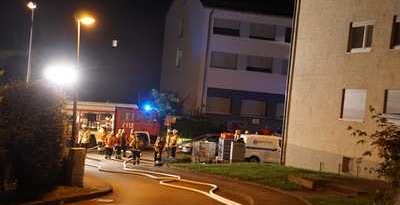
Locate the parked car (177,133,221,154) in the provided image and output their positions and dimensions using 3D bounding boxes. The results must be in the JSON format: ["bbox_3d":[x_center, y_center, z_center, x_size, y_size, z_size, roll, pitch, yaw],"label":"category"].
[{"bbox_3d":[0.961,2.938,50.575,4.300,1.480,1.770,5,0,-27],"label":"parked car"}]

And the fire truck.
[{"bbox_3d":[-6.600,1.670,55.000,7.100,3.250,2.500,5,0,-7],"label":"fire truck"}]

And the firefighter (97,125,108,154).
[{"bbox_3d":[-6.612,2.509,50.500,0.650,1.850,0.500,5,0,24],"label":"firefighter"}]

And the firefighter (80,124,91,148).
[{"bbox_3d":[-7.398,2.330,48.200,0.620,1.850,0.470,4,0,-24],"label":"firefighter"}]

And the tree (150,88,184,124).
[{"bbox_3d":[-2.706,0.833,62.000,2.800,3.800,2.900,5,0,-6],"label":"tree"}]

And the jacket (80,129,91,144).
[{"bbox_3d":[-6.811,2.034,44.300,0.600,0.800,0.400,5,0,-30],"label":"jacket"}]

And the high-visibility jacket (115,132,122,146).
[{"bbox_3d":[-5.034,2.224,46.000,0.400,0.820,0.550,4,1,-41],"label":"high-visibility jacket"}]

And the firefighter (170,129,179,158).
[{"bbox_3d":[-1.655,2.727,49.300,0.470,1.860,0.550,4,0,-21],"label":"firefighter"}]

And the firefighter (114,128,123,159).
[{"bbox_3d":[-5.131,2.638,47.000,0.450,1.840,0.550,4,0,-45],"label":"firefighter"}]

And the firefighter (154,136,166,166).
[{"bbox_3d":[-2.382,2.954,44.900,0.550,1.780,0.600,5,0,12],"label":"firefighter"}]

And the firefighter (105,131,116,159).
[{"bbox_3d":[-5.613,2.697,46.600,0.620,1.780,0.500,5,0,21],"label":"firefighter"}]

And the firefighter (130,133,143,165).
[{"bbox_3d":[-3.812,2.839,44.700,0.700,1.820,0.500,5,0,6],"label":"firefighter"}]

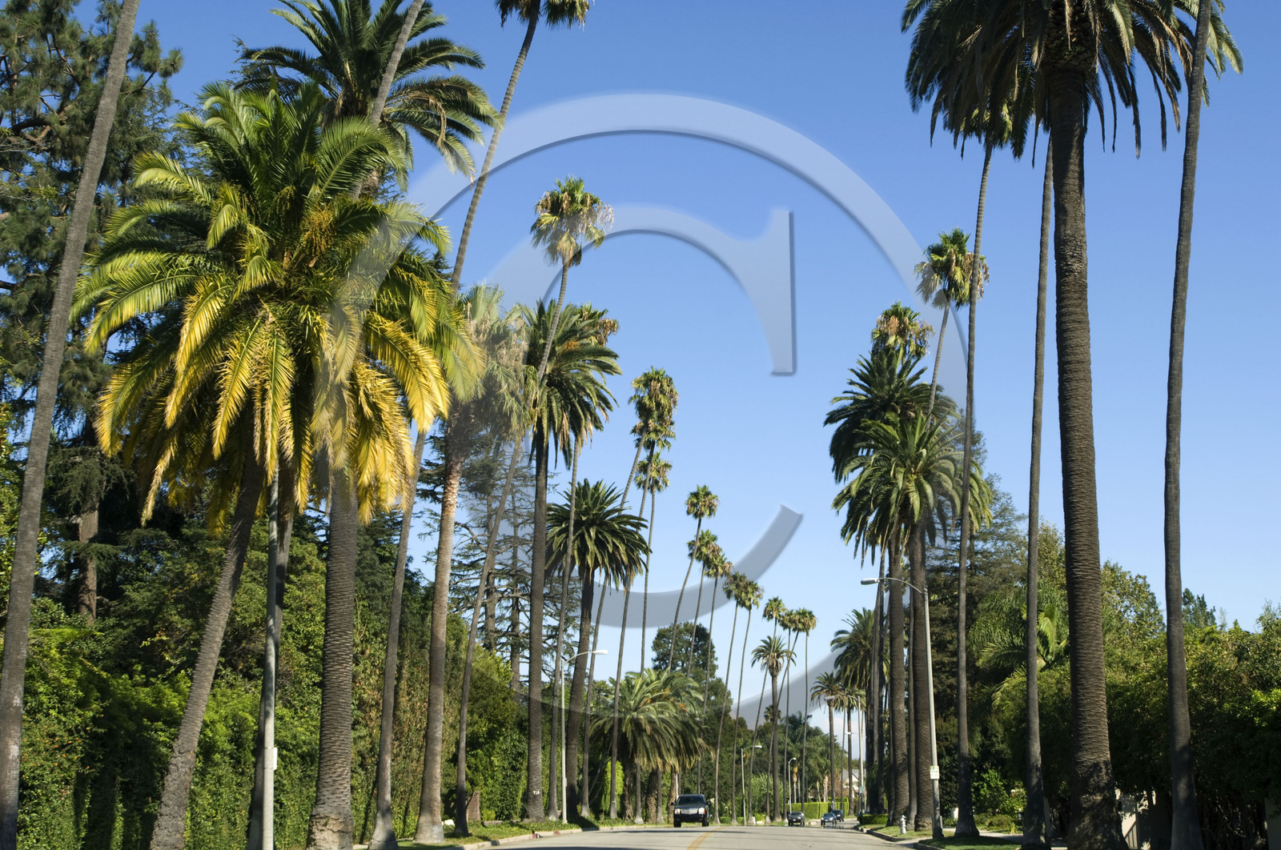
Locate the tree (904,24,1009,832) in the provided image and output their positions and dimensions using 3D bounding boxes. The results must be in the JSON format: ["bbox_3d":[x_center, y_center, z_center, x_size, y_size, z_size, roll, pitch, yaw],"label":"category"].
[{"bbox_3d":[13.688,0.042,71.059,4.680,30.780,4.000,-1,-11,0],"label":"tree"}]

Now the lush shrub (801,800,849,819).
[{"bbox_3d":[27.977,58.229,280.000,7.000,2.800,3.000,1,-12,-10],"label":"lush shrub"}]

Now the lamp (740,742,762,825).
[{"bbox_3d":[12.751,40.584,208.696,2.400,9.000,0.350,-4,-12,11],"label":"lamp"}]

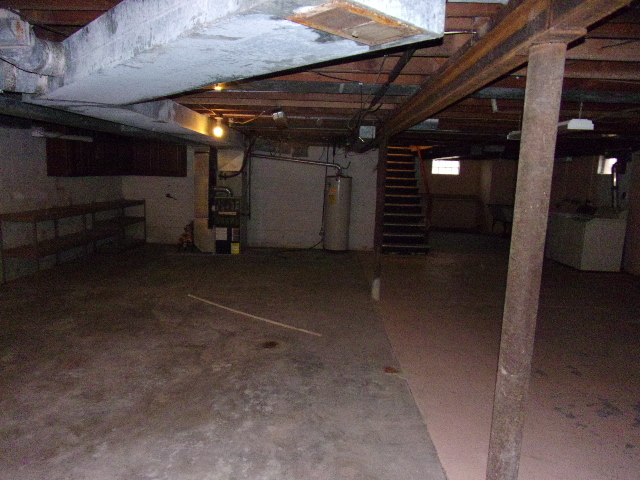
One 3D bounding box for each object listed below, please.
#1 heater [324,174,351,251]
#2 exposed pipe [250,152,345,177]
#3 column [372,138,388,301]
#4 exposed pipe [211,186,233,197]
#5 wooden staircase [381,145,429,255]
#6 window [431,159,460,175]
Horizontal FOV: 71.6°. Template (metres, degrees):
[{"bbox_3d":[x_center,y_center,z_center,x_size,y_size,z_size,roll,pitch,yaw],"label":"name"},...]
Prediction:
[{"bbox_3d":[0.358,-0.523,8.897,0.520,1.480,0.520,2,8,0],"label":"heater"},{"bbox_3d":[-0.441,-1.478,8.751,1.865,0.387,0.130,2,8,0],"label":"exposed pipe"},{"bbox_3d":[0.727,-0.227,5.401,0.105,1.960,0.105,2,8,0],"label":"column"},{"bbox_3d":[-1.820,-0.889,8.218,0.399,0.171,0.110,2,8,0],"label":"exposed pipe"},{"bbox_3d":[1.733,-1.046,9.944,1.000,2.320,2.600,2,8,0],"label":"wooden staircase"},{"bbox_3d":[3.610,-2.096,12.710,0.844,0.408,0.100,2,8,0],"label":"window"}]

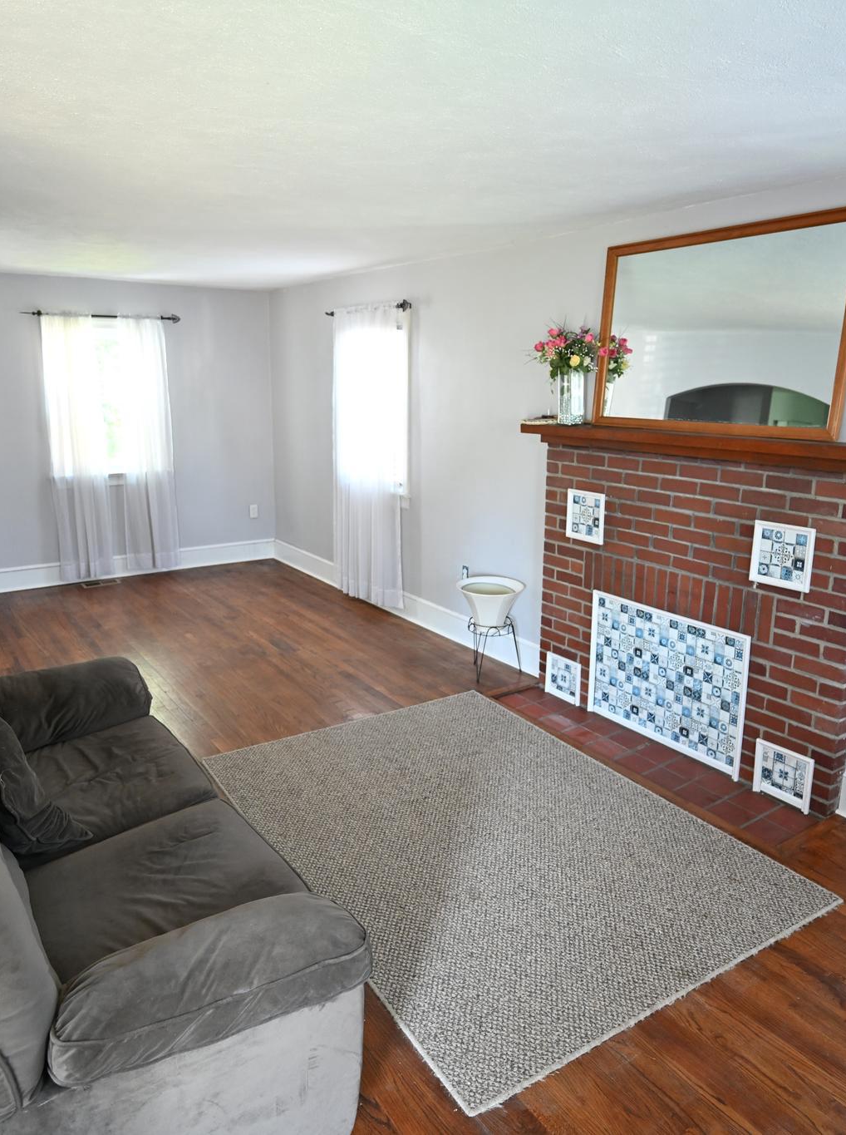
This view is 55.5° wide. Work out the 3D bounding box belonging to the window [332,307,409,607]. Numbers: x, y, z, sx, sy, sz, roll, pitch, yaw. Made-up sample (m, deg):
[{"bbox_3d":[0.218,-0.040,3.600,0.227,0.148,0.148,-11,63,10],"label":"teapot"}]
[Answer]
[{"bbox_3d":[-0.394,-0.789,5.794,0.100,2.066,1.010,-8,16,-33],"label":"window"}]

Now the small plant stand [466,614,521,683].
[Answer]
[{"bbox_3d":[0.397,0.455,4.646,0.295,0.327,0.280,0,13,0],"label":"small plant stand"}]

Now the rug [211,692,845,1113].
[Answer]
[{"bbox_3d":[0.197,0.974,3.122,1.493,0.012,2.092,-8,16,-31],"label":"rug"}]

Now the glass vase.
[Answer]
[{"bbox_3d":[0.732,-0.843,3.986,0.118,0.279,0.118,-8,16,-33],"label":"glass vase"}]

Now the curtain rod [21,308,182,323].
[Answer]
[{"bbox_3d":[-2.488,-1.966,6.275,1.197,0.065,0.090,-8,16,-33],"label":"curtain rod"}]

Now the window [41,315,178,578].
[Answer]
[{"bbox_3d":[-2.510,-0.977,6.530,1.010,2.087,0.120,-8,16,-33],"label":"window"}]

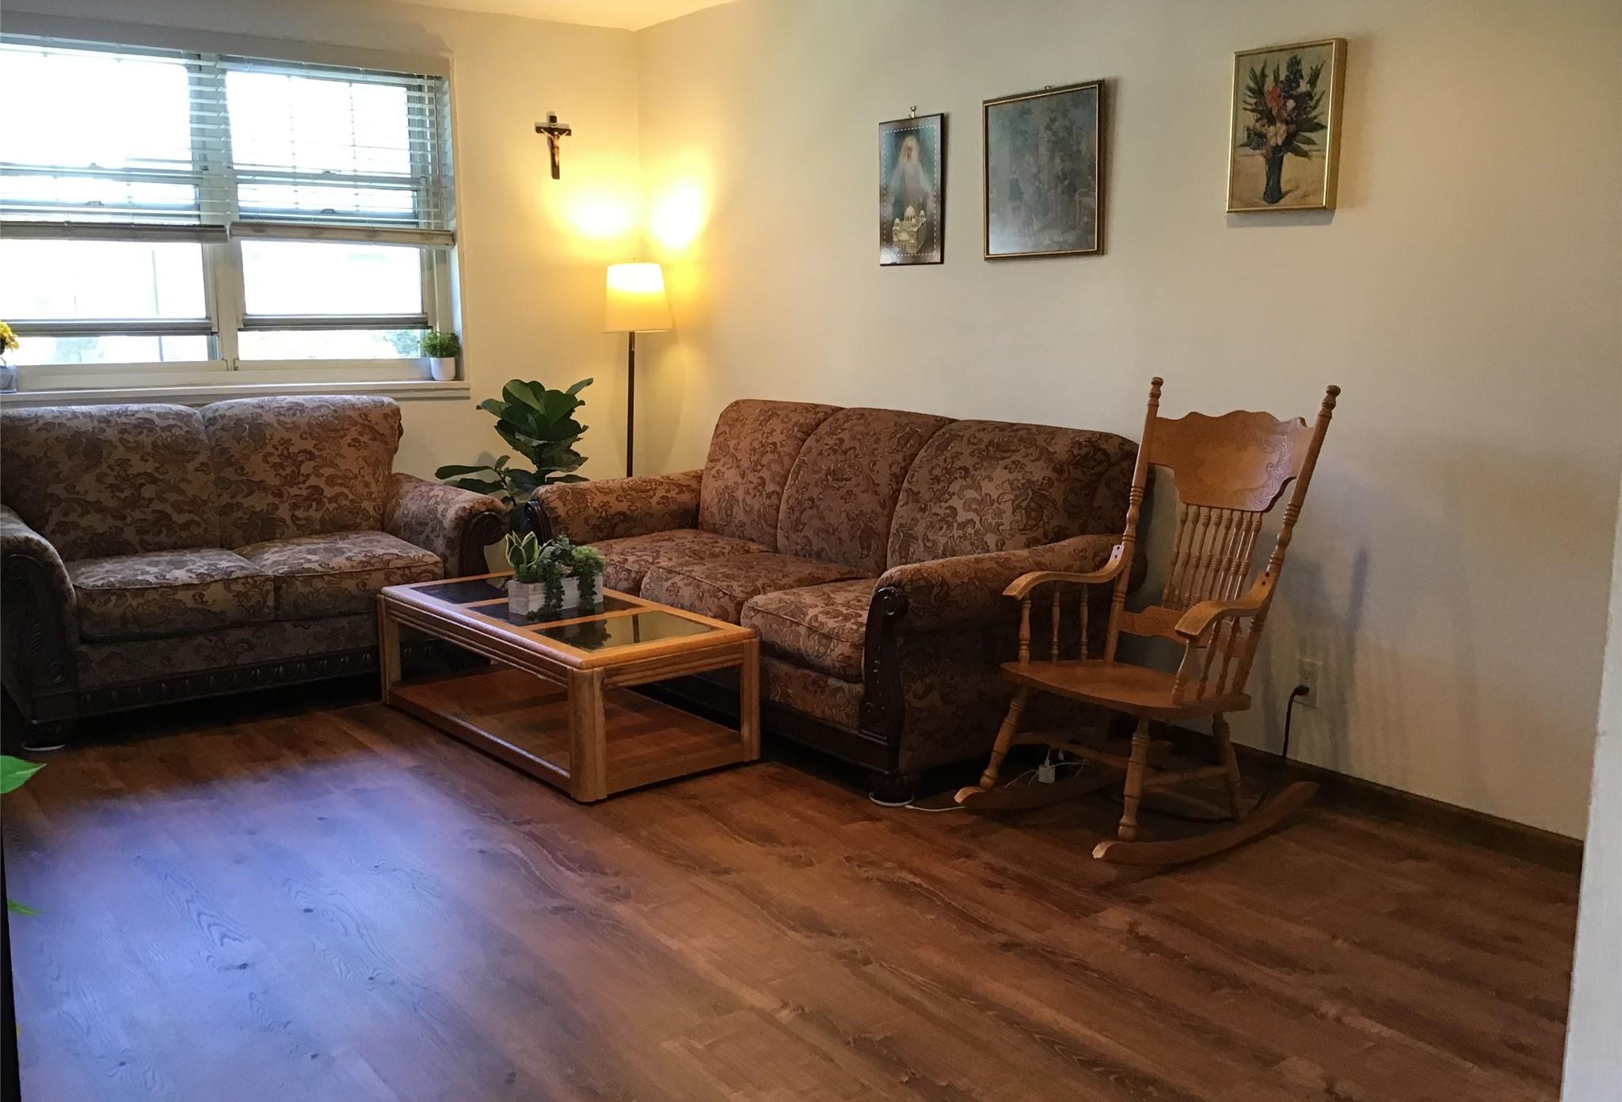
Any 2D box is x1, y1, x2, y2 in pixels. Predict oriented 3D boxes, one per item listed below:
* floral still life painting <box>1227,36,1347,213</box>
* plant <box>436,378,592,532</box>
[{"bbox_3d":[1.199,-1.067,3.677,0.042,0.399,0.297,-7,12,-36],"label":"floral still life painting"},{"bbox_3d":[-1.144,-0.174,5.746,0.530,1.000,0.530,-7,12,-36],"label":"plant"}]

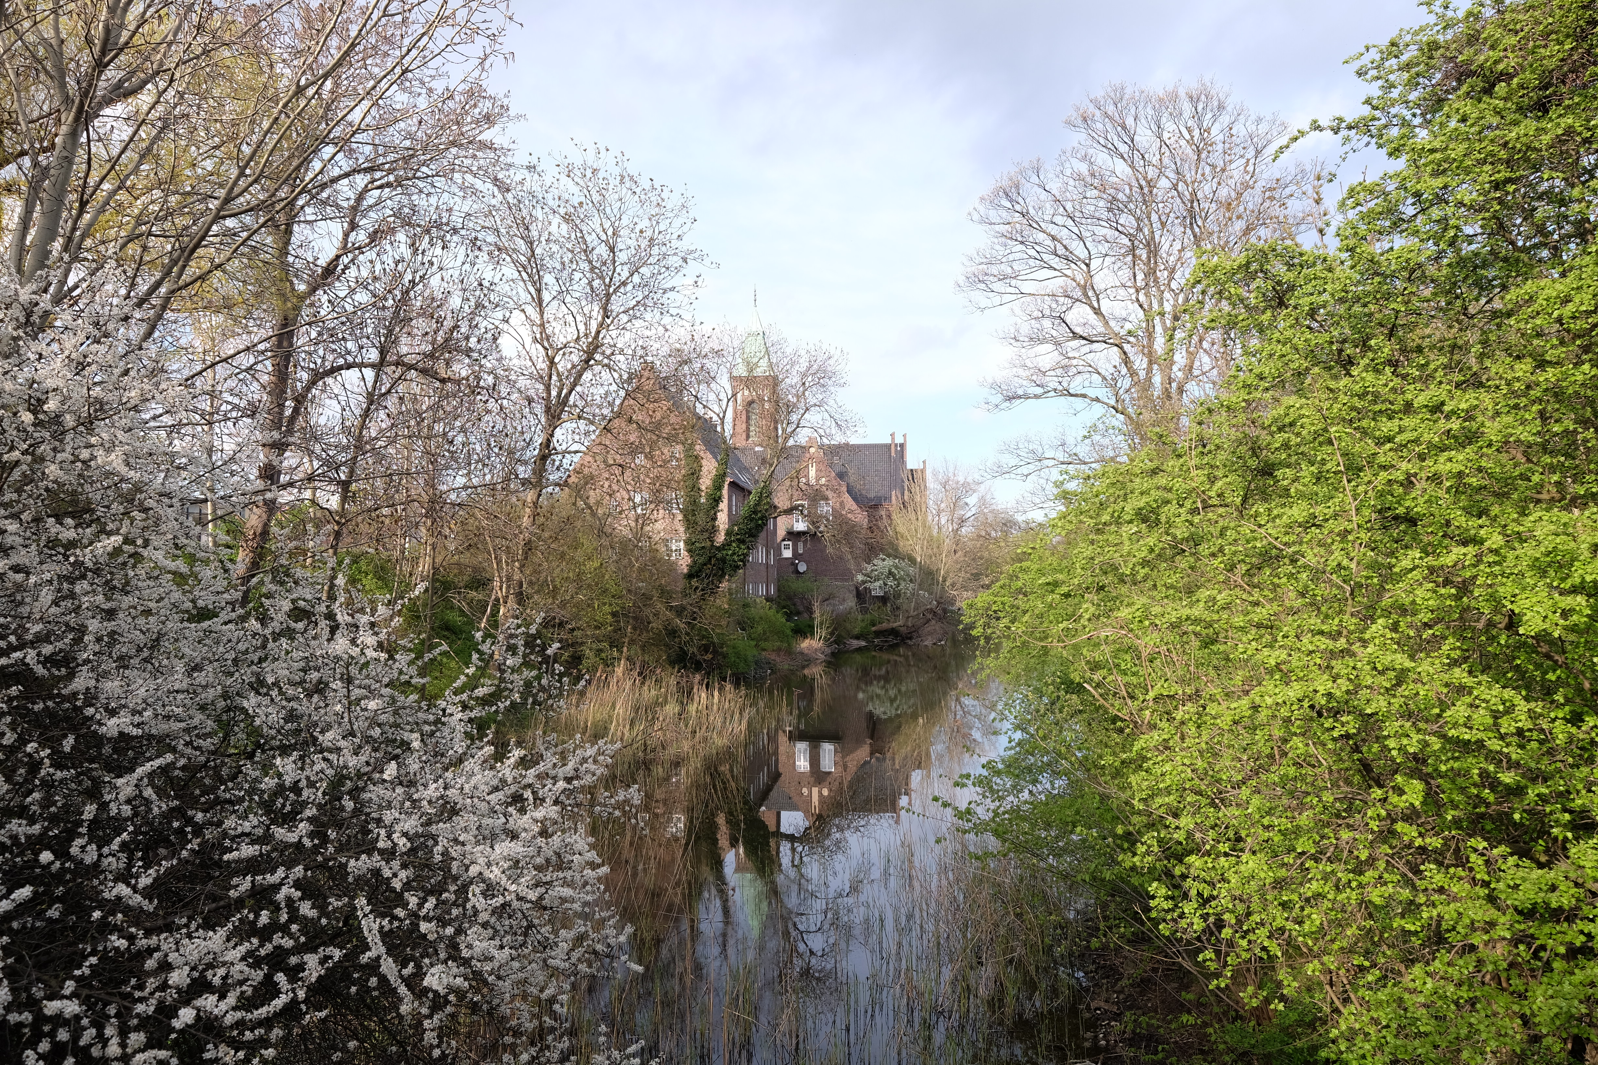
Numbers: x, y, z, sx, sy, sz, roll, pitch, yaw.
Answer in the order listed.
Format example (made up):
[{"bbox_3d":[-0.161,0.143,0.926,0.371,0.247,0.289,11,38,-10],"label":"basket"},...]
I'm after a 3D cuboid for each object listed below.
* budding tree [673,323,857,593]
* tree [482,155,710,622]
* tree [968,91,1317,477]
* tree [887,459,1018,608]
[{"bbox_3d":[-1.589,-3.057,47.226,8.780,13.810,8.000,0,-3,0],"label":"budding tree"},{"bbox_3d":[-7.563,-4.715,36.801,8.240,18.700,7.800,0,-3,0],"label":"tree"},{"bbox_3d":[14.622,-8.109,43.480,15.260,22.960,13.500,0,-3,0],"label":"tree"},{"bbox_3d":[12.552,0.328,82.091,10.540,12.160,9.000,0,-3,0],"label":"tree"}]

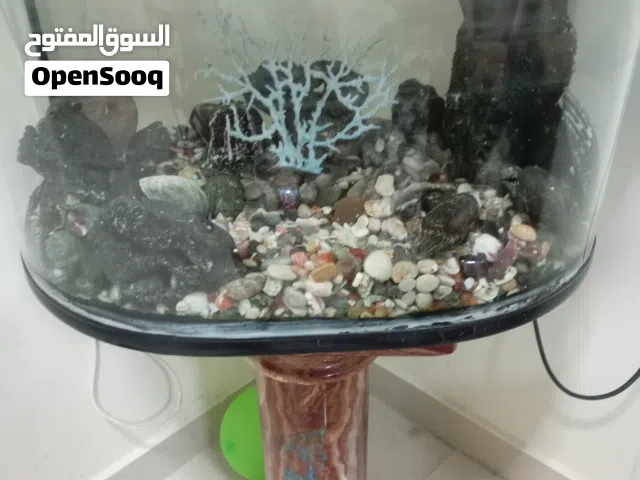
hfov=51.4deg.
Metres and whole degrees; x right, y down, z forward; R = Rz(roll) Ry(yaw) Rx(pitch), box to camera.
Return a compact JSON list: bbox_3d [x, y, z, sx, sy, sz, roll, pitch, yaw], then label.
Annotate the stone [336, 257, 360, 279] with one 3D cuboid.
[{"bbox_3d":[0.030,0.030,0.710,0.026,0.022,0.022,0,28,0],"label":"stone"}]

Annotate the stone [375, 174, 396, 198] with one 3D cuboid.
[{"bbox_3d":[0.075,-0.064,0.775,0.023,0.024,0.022,0,27,0],"label":"stone"}]

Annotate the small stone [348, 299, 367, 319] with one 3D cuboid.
[{"bbox_3d":[0.034,0.062,0.595,0.016,0.013,0.015,0,27,0],"label":"small stone"}]

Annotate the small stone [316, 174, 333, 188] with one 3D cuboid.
[{"bbox_3d":[0.006,-0.075,0.850,0.022,0.016,0.019,0,28,0],"label":"small stone"}]

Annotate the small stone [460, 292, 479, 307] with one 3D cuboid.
[{"bbox_3d":[0.136,0.054,0.606,0.017,0.011,0.015,0,27,0],"label":"small stone"}]

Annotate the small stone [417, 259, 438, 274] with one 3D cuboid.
[{"bbox_3d":[0.108,0.027,0.670,0.022,0.013,0.019,0,27,0],"label":"small stone"}]

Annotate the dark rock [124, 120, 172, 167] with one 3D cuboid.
[{"bbox_3d":[-0.214,-0.120,0.830,0.060,0.054,0.048,0,27,0],"label":"dark rock"}]

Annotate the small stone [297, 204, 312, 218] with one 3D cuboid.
[{"bbox_3d":[-0.018,-0.034,0.790,0.018,0.015,0.016,0,28,0],"label":"small stone"}]

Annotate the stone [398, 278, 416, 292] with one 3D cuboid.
[{"bbox_3d":[0.089,0.046,0.681,0.018,0.013,0.017,-1,30,0],"label":"stone"}]

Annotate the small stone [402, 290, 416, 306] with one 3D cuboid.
[{"bbox_3d":[0.082,0.053,0.607,0.011,0.011,0.013,-15,30,-26],"label":"small stone"}]

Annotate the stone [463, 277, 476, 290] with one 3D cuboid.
[{"bbox_3d":[0.153,0.045,0.682,0.011,0.012,0.012,-1,30,0],"label":"stone"}]

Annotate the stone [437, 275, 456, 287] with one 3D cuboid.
[{"bbox_3d":[0.119,0.038,0.628,0.019,0.010,0.012,7,28,13],"label":"stone"}]

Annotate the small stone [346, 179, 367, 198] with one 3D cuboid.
[{"bbox_3d":[0.044,-0.061,0.801,0.023,0.023,0.024,-1,30,0],"label":"small stone"}]

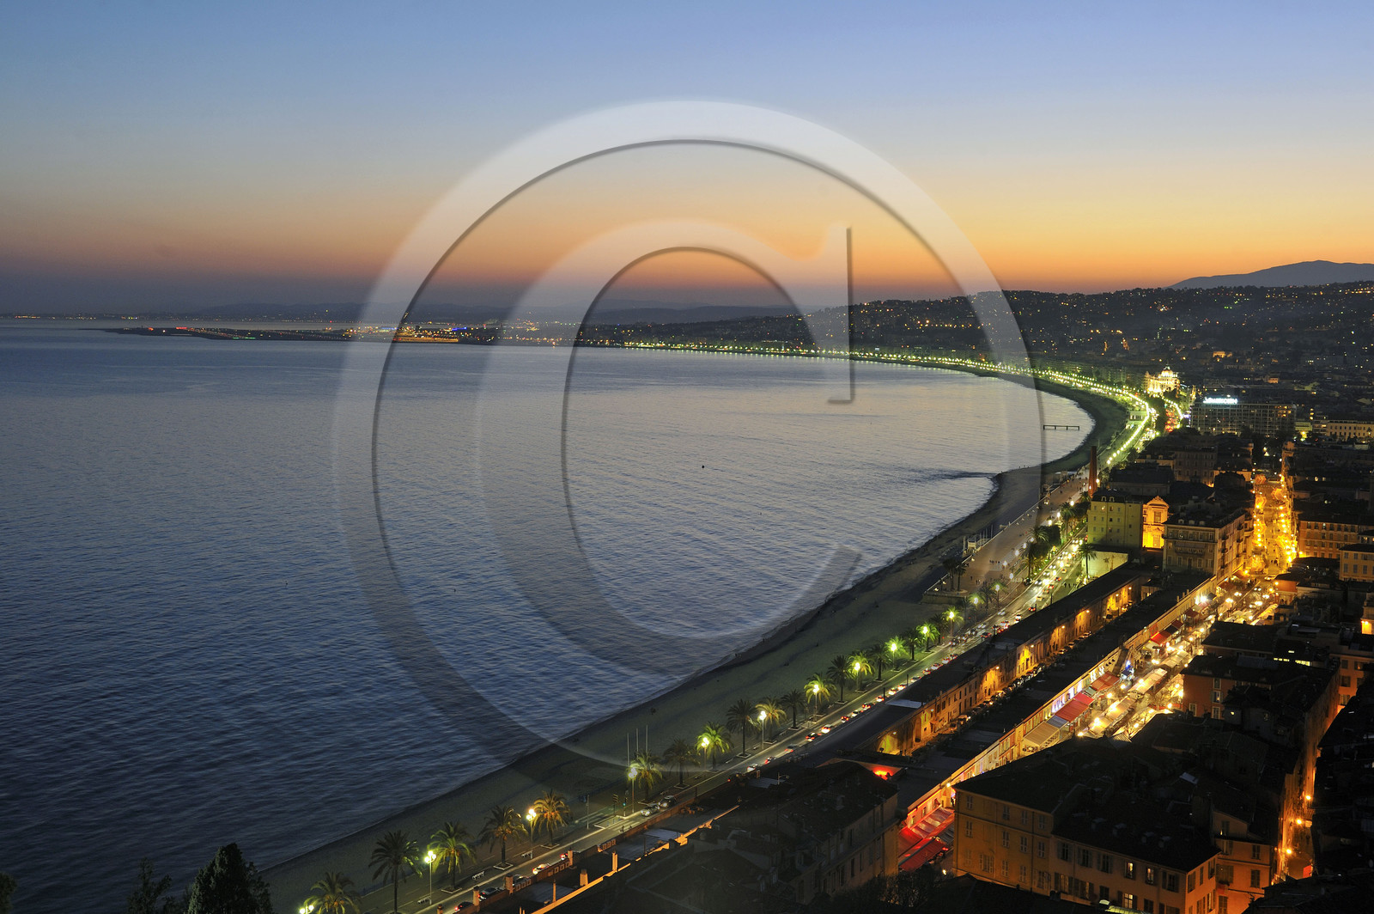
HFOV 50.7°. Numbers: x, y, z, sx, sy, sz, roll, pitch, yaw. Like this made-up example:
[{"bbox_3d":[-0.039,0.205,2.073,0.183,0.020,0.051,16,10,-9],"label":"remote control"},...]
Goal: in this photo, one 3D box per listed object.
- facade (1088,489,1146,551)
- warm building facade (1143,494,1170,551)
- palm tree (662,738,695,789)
[{"bbox_3d":[148.510,23.077,497.748,18.000,24.000,11.500,4,7,31],"label":"facade"},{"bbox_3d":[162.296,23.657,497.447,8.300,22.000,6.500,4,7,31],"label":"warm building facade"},{"bbox_3d":[-1.065,55.788,264.707,6.300,9.050,6.300,0,6,0],"label":"palm tree"}]

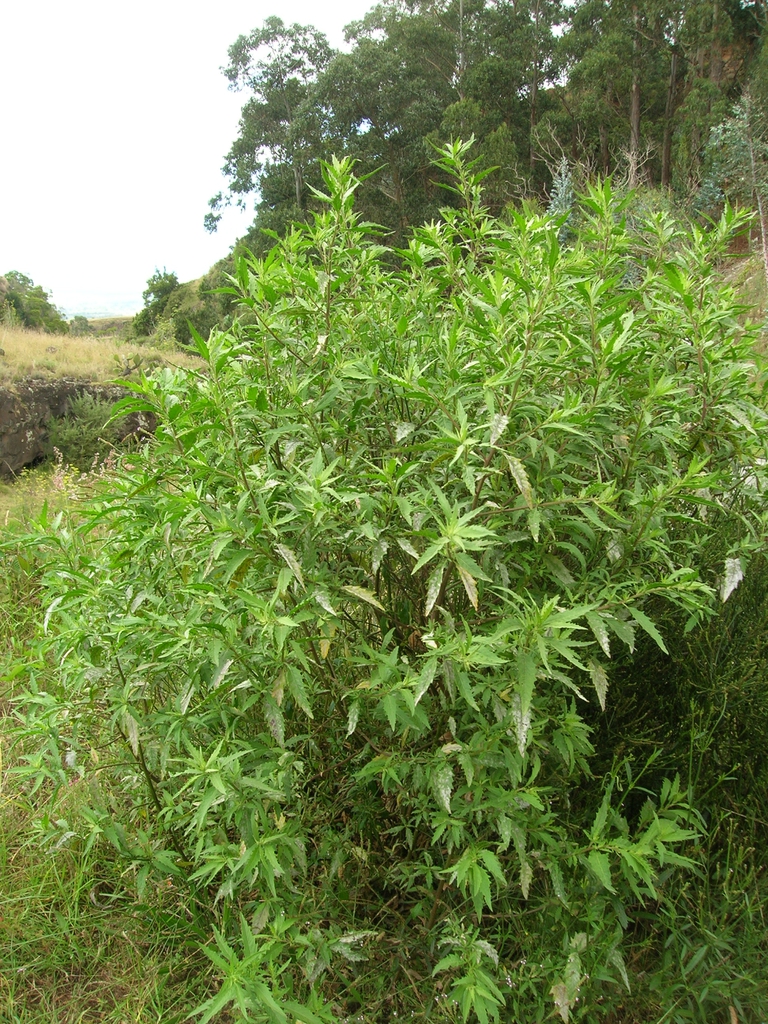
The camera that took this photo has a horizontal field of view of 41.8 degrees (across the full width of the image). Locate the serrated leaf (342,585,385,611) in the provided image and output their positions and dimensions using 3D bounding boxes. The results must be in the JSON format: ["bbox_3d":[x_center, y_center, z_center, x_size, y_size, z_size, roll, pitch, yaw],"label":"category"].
[{"bbox_3d":[-0.049,0.205,2.400,0.119,0.032,0.022,29,-14,0],"label":"serrated leaf"}]

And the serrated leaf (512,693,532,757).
[{"bbox_3d":[0.282,0.436,2.080,0.038,0.144,0.024,-4,6,7],"label":"serrated leaf"}]

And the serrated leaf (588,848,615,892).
[{"bbox_3d":[0.487,0.784,2.200,0.046,0.108,0.020,-22,0,-1],"label":"serrated leaf"}]

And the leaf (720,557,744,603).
[{"bbox_3d":[0.758,0.143,2.200,0.042,0.113,0.024,16,6,19],"label":"leaf"}]

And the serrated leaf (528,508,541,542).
[{"bbox_3d":[0.331,0.026,2.200,0.026,0.077,0.024,-2,6,9],"label":"serrated leaf"}]

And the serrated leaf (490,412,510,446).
[{"bbox_3d":[0.248,-0.184,2.200,0.035,0.087,0.024,21,6,4],"label":"serrated leaf"}]

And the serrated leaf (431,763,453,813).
[{"bbox_3d":[0.133,0.602,2.200,0.041,0.119,0.024,-12,6,0],"label":"serrated leaf"}]

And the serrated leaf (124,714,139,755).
[{"bbox_3d":[-0.565,0.498,2.250,0.029,0.106,0.024,-14,6,-17],"label":"serrated leaf"}]

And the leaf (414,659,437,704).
[{"bbox_3d":[0.091,0.371,2.200,0.034,0.112,0.022,21,0,9],"label":"leaf"}]

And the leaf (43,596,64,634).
[{"bbox_3d":[-0.820,0.255,2.500,0.024,0.115,0.025,25,0,-9],"label":"leaf"}]

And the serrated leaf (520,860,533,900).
[{"bbox_3d":[0.322,0.835,2.300,0.029,0.112,0.020,-1,0,7],"label":"serrated leaf"}]

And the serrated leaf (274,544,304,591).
[{"bbox_3d":[-0.216,0.127,2.300,0.030,0.124,0.024,-32,0,-12],"label":"serrated leaf"}]

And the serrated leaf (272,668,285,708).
[{"bbox_3d":[-0.235,0.396,2.300,0.032,0.103,0.020,7,0,-3],"label":"serrated leaf"}]

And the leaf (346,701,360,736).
[{"bbox_3d":[-0.073,0.474,2.300,0.025,0.091,0.024,16,6,2],"label":"leaf"}]

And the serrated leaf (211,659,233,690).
[{"bbox_3d":[-0.388,0.391,2.400,0.030,0.096,0.022,31,0,3],"label":"serrated leaf"}]

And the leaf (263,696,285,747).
[{"bbox_3d":[-0.242,0.468,2.250,0.038,0.124,0.024,-17,6,-9],"label":"leaf"}]

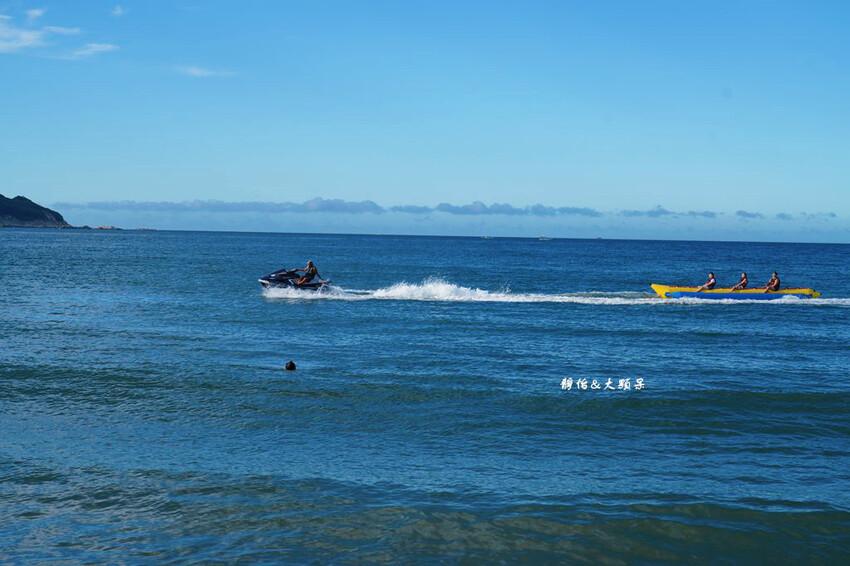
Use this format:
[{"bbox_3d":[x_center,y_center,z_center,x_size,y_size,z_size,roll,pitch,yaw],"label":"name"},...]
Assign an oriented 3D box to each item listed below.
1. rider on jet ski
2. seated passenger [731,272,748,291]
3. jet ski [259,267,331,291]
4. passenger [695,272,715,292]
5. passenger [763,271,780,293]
[{"bbox_3d":[-5.121,-0.414,64.800,1.150,1.120,0.650,1,2,-16],"label":"rider on jet ski"},{"bbox_3d":[14.470,-0.023,68.300,0.820,0.920,0.560,1,2,-13],"label":"seated passenger"},{"bbox_3d":[-5.666,-0.109,64.800,3.300,1.120,1.200,1,2,-13],"label":"jet ski"},{"bbox_3d":[12.818,-0.023,67.700,0.860,0.920,0.560,1,2,-13],"label":"passenger"},{"bbox_3d":[16.080,-0.037,68.900,0.800,0.970,0.580,1,2,-15],"label":"passenger"}]

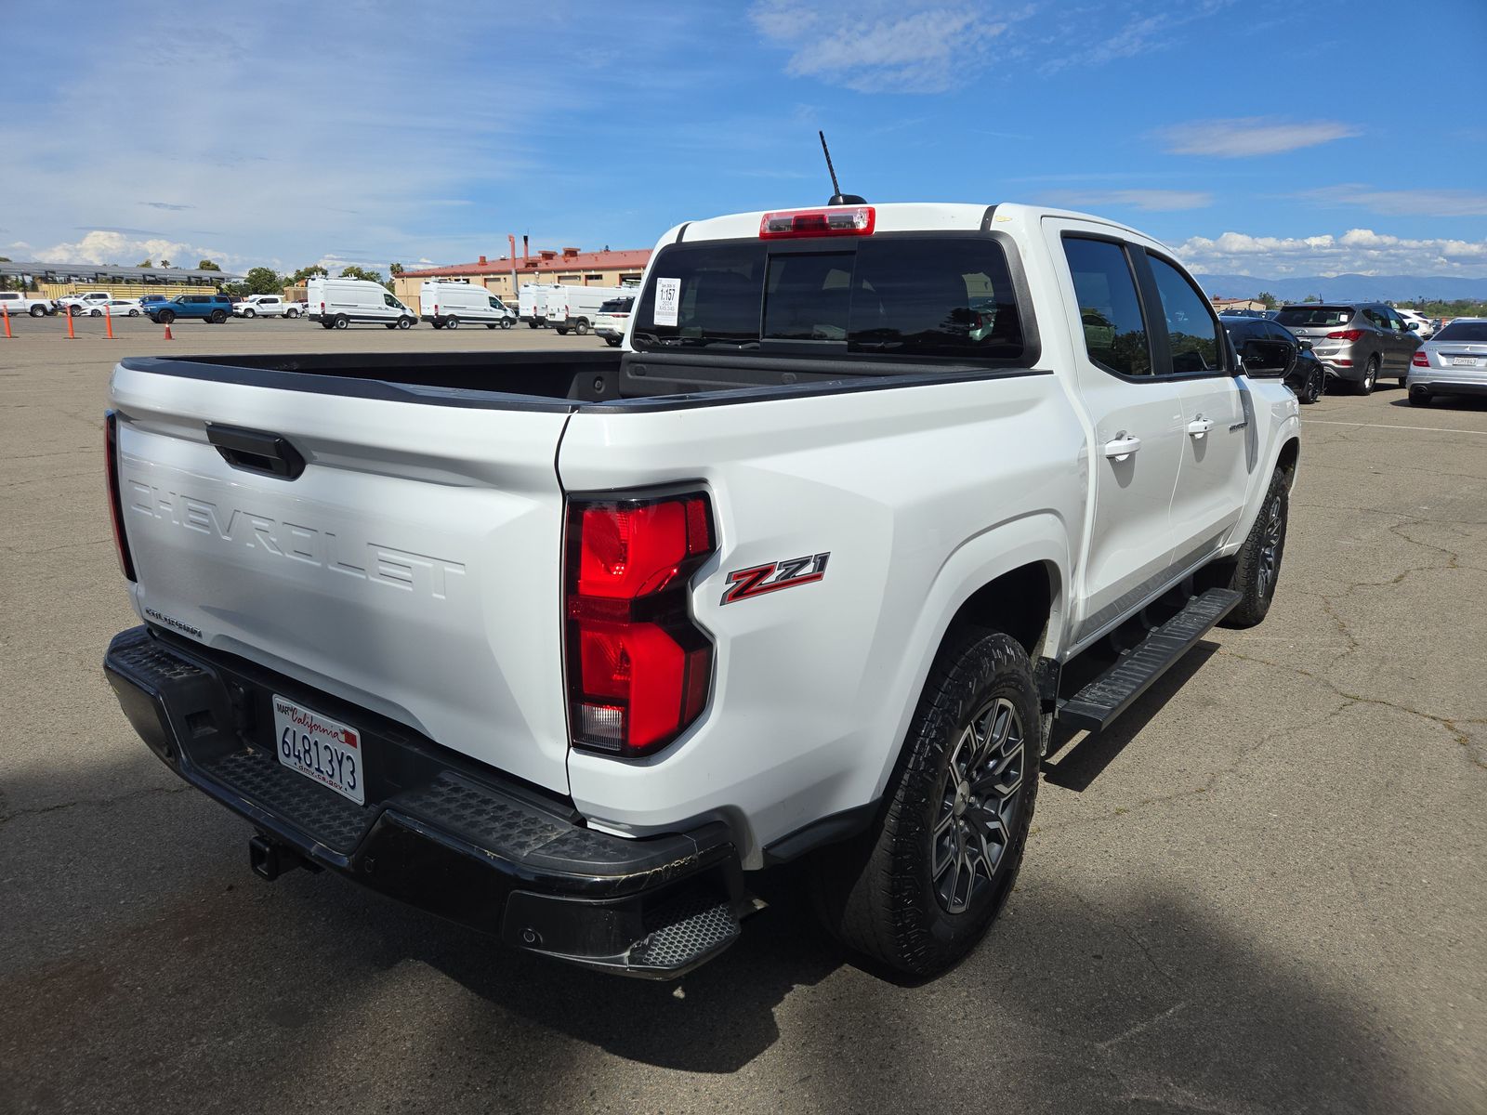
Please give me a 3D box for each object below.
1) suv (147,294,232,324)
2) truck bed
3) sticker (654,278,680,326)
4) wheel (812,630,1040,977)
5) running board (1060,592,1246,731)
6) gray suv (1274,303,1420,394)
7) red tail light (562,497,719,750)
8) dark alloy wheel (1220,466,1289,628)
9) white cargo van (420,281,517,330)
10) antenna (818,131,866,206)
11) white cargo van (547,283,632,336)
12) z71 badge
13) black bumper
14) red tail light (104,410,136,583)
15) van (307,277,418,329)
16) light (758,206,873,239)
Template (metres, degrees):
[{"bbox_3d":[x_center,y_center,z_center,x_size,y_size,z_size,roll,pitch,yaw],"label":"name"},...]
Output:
[{"bbox_3d":[-35.600,-15.950,63.400,2.030,1.880,5.080,14,19,43],"label":"suv"},{"bbox_3d":[-0.319,-0.184,2.422,1.660,0.540,1.640,10,17,36],"label":"truck bed"},{"bbox_3d":[-0.256,-0.863,3.341,0.105,0.155,0.004,11,10,36],"label":"sticker"},{"bbox_3d":[0.405,0.524,2.270,0.270,0.785,0.785,10,17,36],"label":"wheel"},{"bbox_3d":[1.534,0.316,3.570,0.130,0.050,1.870,11,16,36],"label":"running board"},{"bbox_3d":[12.100,-4.260,19.900,4.720,1.690,1.880,-13,19,-43],"label":"gray suv"},{"bbox_3d":[-0.149,0.091,1.370,0.190,0.385,0.125,11,16,36],"label":"red tail light"},{"bbox_3d":[2.417,-0.062,4.777,0.270,0.800,0.800,11,16,36],"label":"dark alloy wheel"},{"bbox_3d":[-16.990,-15.610,61.650,2.060,2.700,5.980,14,19,43],"label":"white cargo van"},{"bbox_3d":[0.302,-1.173,3.010,0.070,0.210,0.240,10,17,36],"label":"antenna"},{"bbox_3d":[-7.760,-13.580,54.480,5.950,2.540,2.060,-12,19,-43],"label":"white cargo van"},{"bbox_3d":[0.051,0.029,1.432,0.010,0.048,0.232,14,18,43],"label":"z71 badge"},{"bbox_3d":[-0.785,0.424,1.946,1.800,0.290,0.360,10,17,36],"label":"black bumper"},{"bbox_3d":[-1.406,-0.139,2.319,0.150,0.390,0.170,10,17,36],"label":"red tail light"},{"bbox_3d":[-22.200,-14.750,57.900,2.070,2.750,5.980,13,19,42],"label":"van"},{"bbox_3d":[0.234,-1.006,2.961,0.400,0.080,0.060,10,17,36],"label":"light"}]

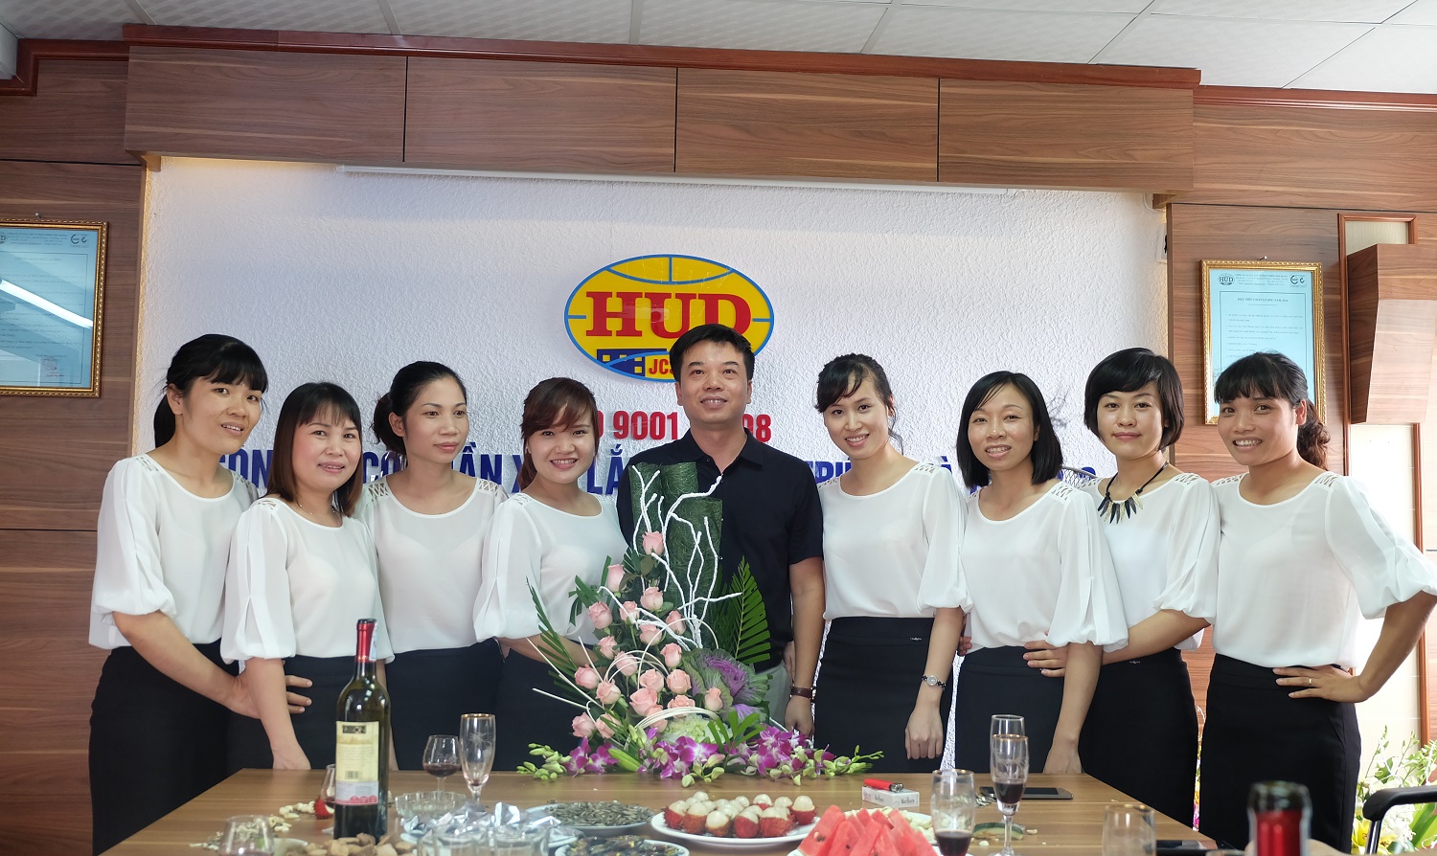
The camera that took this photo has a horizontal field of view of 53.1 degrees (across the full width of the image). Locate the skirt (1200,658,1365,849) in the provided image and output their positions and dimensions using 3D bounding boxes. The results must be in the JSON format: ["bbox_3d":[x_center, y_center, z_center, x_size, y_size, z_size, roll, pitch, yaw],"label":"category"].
[{"bbox_3d":[1.093,0.716,2.781,0.310,0.540,0.230,-3,-5,40],"label":"skirt"}]

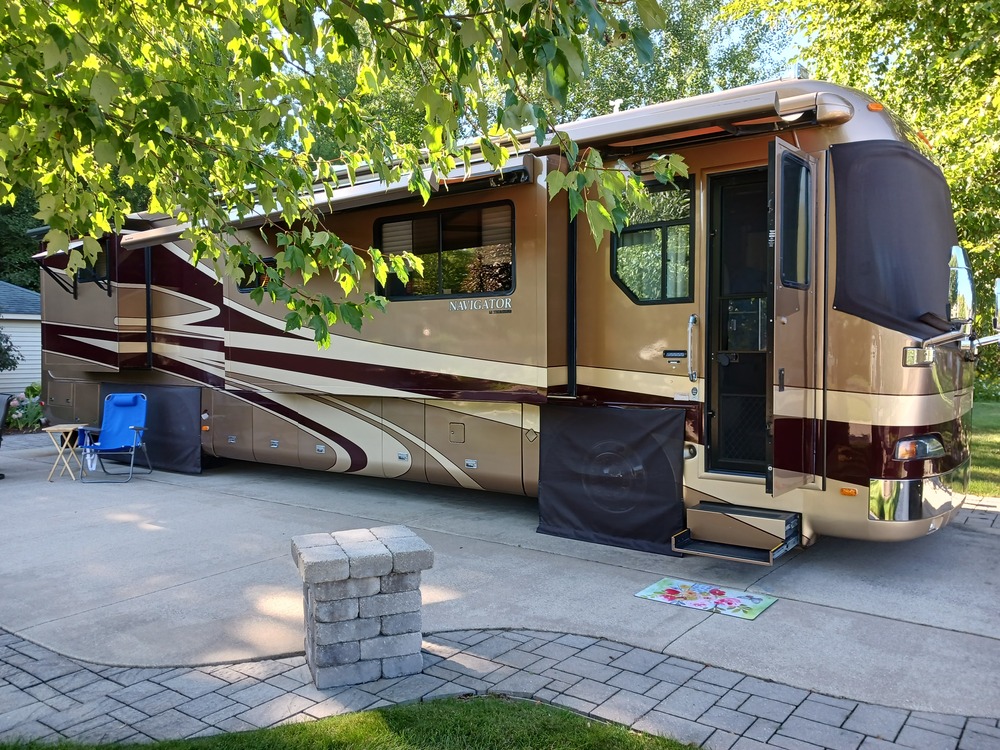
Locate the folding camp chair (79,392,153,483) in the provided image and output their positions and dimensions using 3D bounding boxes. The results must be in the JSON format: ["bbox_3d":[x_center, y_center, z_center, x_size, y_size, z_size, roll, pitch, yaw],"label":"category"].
[{"bbox_3d":[-4.750,0.775,9.680,0.650,1.030,0.710,0,1,-4],"label":"folding camp chair"}]

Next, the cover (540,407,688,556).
[{"bbox_3d":[0.866,0.815,6.310,1.340,1.120,0.050,1,2,37],"label":"cover"}]

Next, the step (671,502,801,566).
[{"bbox_3d":[1.637,1.096,5.445,0.730,0.280,0.500,1,2,37],"label":"step"}]

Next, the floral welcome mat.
[{"bbox_3d":[1.301,1.407,4.929,0.765,0.012,0.475,1,2,37],"label":"floral welcome mat"}]

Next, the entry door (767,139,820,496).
[{"bbox_3d":[1.895,-0.352,5.039,0.060,2.200,0.760,1,2,41],"label":"entry door"}]

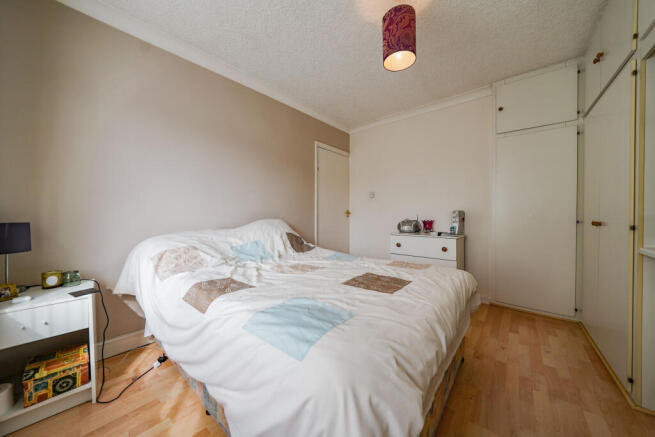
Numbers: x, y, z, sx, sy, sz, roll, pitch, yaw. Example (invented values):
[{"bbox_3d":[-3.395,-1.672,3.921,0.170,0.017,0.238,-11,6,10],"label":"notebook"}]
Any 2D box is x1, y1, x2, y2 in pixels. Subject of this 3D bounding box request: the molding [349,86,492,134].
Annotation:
[{"bbox_3d":[1.054,-1.402,2.986,1.900,0.088,0.085,0,1,43],"label":"molding"}]

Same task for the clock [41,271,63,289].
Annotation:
[{"bbox_3d":[-1.692,0.378,1.349,0.050,0.087,0.078,0,1,43],"label":"clock"}]

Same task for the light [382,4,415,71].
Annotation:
[{"bbox_3d":[0.462,-1.139,1.401,0.200,0.267,0.200,-1,1,0],"label":"light"}]

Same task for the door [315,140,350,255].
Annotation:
[{"bbox_3d":[0.108,-0.058,3.385,0.060,2.010,0.750,0,1,43],"label":"door"}]

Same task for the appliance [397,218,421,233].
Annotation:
[{"bbox_3d":[1.069,0.117,2.839,0.240,0.167,0.180,0,1,43],"label":"appliance"}]

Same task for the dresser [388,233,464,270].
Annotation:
[{"bbox_3d":[1.210,0.581,2.672,0.745,0.738,0.390,0,1,43],"label":"dresser"}]

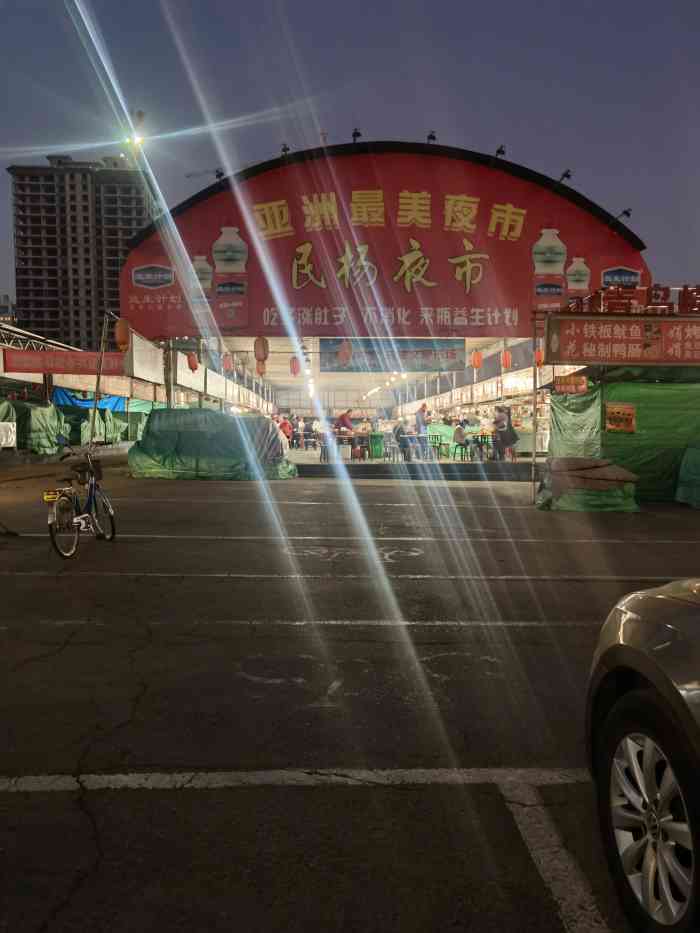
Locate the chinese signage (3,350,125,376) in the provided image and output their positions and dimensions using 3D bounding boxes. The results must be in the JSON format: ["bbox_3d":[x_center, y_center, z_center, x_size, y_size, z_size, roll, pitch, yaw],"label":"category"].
[{"bbox_3d":[-7.152,-2.601,18.200,3.030,0.580,0.100,0,3,0],"label":"chinese signage"}]

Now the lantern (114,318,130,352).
[{"bbox_3d":[-5.689,-3.276,18.200,0.360,0.820,0.360,0,3,0],"label":"lantern"}]

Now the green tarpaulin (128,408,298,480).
[{"bbox_3d":[-3.456,-0.604,18.700,4.120,1.770,1.900,0,3,0],"label":"green tarpaulin"}]

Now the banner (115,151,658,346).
[{"bbox_3d":[1.034,-6.539,21.200,15.300,5.660,0.300,0,3,0],"label":"banner"}]

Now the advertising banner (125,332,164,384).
[{"bbox_3d":[-5.469,-2.885,20.000,0.150,1.060,3.700,0,3,-2],"label":"advertising banner"}]

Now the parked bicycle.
[{"bbox_3d":[-2.955,0.345,8.100,0.550,1.130,1.680,0,3,5],"label":"parked bicycle"}]

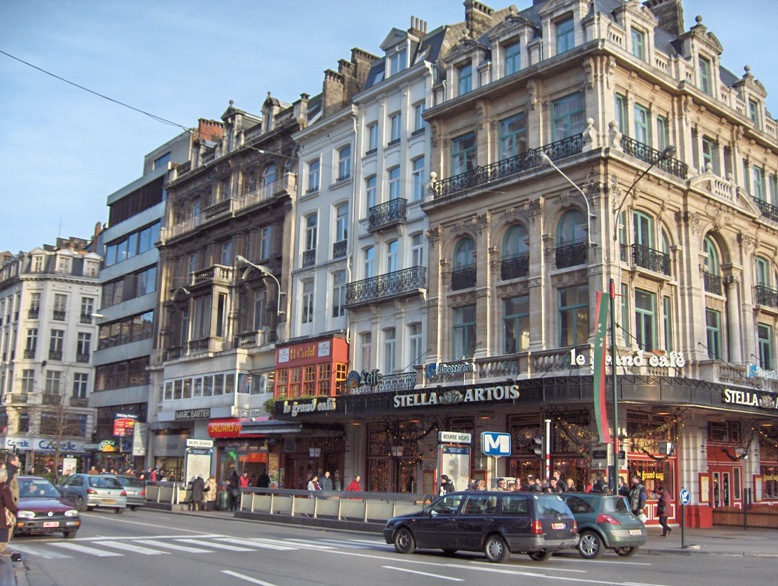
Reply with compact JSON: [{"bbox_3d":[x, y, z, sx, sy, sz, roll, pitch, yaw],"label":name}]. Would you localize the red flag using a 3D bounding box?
[{"bbox_3d":[5.576,1.922,22.929,0.550,4.020,0.250,8,-14,-29],"label":"red flag"}]

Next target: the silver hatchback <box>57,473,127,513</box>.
[{"bbox_3d":[-12.153,8.087,35.421,1.690,1.390,4.030,11,-15,-39],"label":"silver hatchback"}]

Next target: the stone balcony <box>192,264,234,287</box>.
[{"bbox_3d":[-10.924,-0.840,54.019,1.220,1.130,2.950,11,-15,-39],"label":"stone balcony"}]

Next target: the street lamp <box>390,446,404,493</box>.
[{"bbox_3d":[0.322,7.574,35.197,0.470,2.960,0.470,12,-16,-40],"label":"street lamp"}]

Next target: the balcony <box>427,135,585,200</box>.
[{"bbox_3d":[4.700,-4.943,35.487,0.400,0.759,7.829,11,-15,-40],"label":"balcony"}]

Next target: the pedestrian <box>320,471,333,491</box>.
[{"bbox_3d":[-2.441,7.821,34.127,0.520,1.730,0.330,0,-11,5],"label":"pedestrian"}]

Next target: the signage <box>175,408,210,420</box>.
[{"bbox_3d":[-11.891,7.361,53.148,0.150,0.600,4.400,11,-15,-39],"label":"signage"}]

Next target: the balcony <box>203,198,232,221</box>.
[{"bbox_3d":[-9.976,-4.808,52.470,0.700,0.795,3.636,11,-15,-38],"label":"balcony"}]

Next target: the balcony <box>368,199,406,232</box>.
[{"bbox_3d":[-0.054,-3.556,40.628,0.500,1.173,2.230,11,-15,-39],"label":"balcony"}]

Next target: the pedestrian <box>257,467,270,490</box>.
[{"bbox_3d":[-5.950,9.210,41.462,0.540,1.760,0.380,-3,-13,20],"label":"pedestrian"}]

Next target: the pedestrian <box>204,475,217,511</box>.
[{"bbox_3d":[-8.134,9.080,39.740,0.500,1.640,0.400,4,-12,-12],"label":"pedestrian"}]

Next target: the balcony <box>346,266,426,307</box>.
[{"bbox_3d":[-0.206,-0.201,40.025,0.500,1.095,5.113,11,-15,-39],"label":"balcony"}]

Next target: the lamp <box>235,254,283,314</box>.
[{"bbox_3d":[-6.873,-0.338,46.595,3.200,2.800,0.350,12,-16,-40],"label":"lamp"}]

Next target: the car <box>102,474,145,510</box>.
[{"bbox_3d":[-12.602,8.960,39.387,1.700,1.420,4.250,11,-15,-40],"label":"car"}]

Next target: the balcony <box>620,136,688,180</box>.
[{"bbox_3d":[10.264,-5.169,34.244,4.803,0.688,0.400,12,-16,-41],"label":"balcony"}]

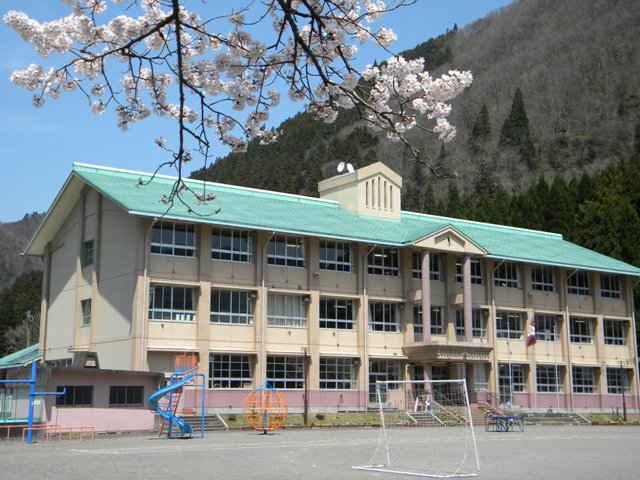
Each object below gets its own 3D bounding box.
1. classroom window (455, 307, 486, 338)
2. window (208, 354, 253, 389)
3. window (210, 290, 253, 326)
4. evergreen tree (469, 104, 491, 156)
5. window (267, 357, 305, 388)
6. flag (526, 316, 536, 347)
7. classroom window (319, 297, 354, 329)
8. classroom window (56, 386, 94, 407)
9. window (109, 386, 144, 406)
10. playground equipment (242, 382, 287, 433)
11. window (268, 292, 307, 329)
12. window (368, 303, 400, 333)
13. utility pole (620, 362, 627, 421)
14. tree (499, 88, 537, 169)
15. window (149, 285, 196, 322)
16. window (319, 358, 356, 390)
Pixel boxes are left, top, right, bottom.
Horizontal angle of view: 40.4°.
[{"bbox_3d":[10.876,6.059,63.276,3.000,2.050,0.150,7,-13,-30],"label":"classroom window"},{"bbox_3d":[-5.578,8.124,53.605,3.027,2.105,0.200,7,-13,-31],"label":"window"},{"bbox_3d":[-5.579,4.199,54.371,3.105,2.151,0.200,7,-13,-31],"label":"window"},{"bbox_3d":[41.427,-28.352,225.000,5.437,12.620,5.437,-2,-11,11],"label":"evergreen tree"},{"bbox_3d":[-2.253,8.498,55.605,3.002,2.069,0.200,7,-13,-31],"label":"window"},{"bbox_3d":[15.340,6.615,62.937,0.650,2.150,0.300,-3,-11,13],"label":"flag"},{"bbox_3d":[1.120,4.899,57.500,3.000,2.050,0.150,7,-13,-30],"label":"classroom window"},{"bbox_3d":[-12.632,8.054,44.798,1.937,1.040,0.180,7,-13,-31],"label":"classroom window"},{"bbox_3d":[-10.293,8.295,46.210,1.951,1.046,0.180,7,-13,-31],"label":"window"},{"bbox_3d":[-2.514,7.745,40.300,2.031,2.461,2.031,1,-11,-3],"label":"playground equipment"},{"bbox_3d":[-2.176,4.508,55.549,3.000,2.050,0.150,7,-13,-30],"label":"window"},{"bbox_3d":[4.416,5.291,59.451,3.000,2.050,0.150,7,-13,-30],"label":"window"},{"bbox_3d":[22.604,11.306,64.701,0.300,4.394,0.300,7,-13,-30],"label":"utility pole"},{"bbox_3d":[47.727,-26.824,210.000,9.183,18.348,9.183,-3,-11,13],"label":"tree"},{"bbox_3d":[-8.767,3.725,51.647,3.000,2.050,0.150,7,-13,-30],"label":"window"},{"bbox_3d":[1.112,8.731,56.744,3.000,2.050,0.150,7,-13,-30],"label":"window"}]

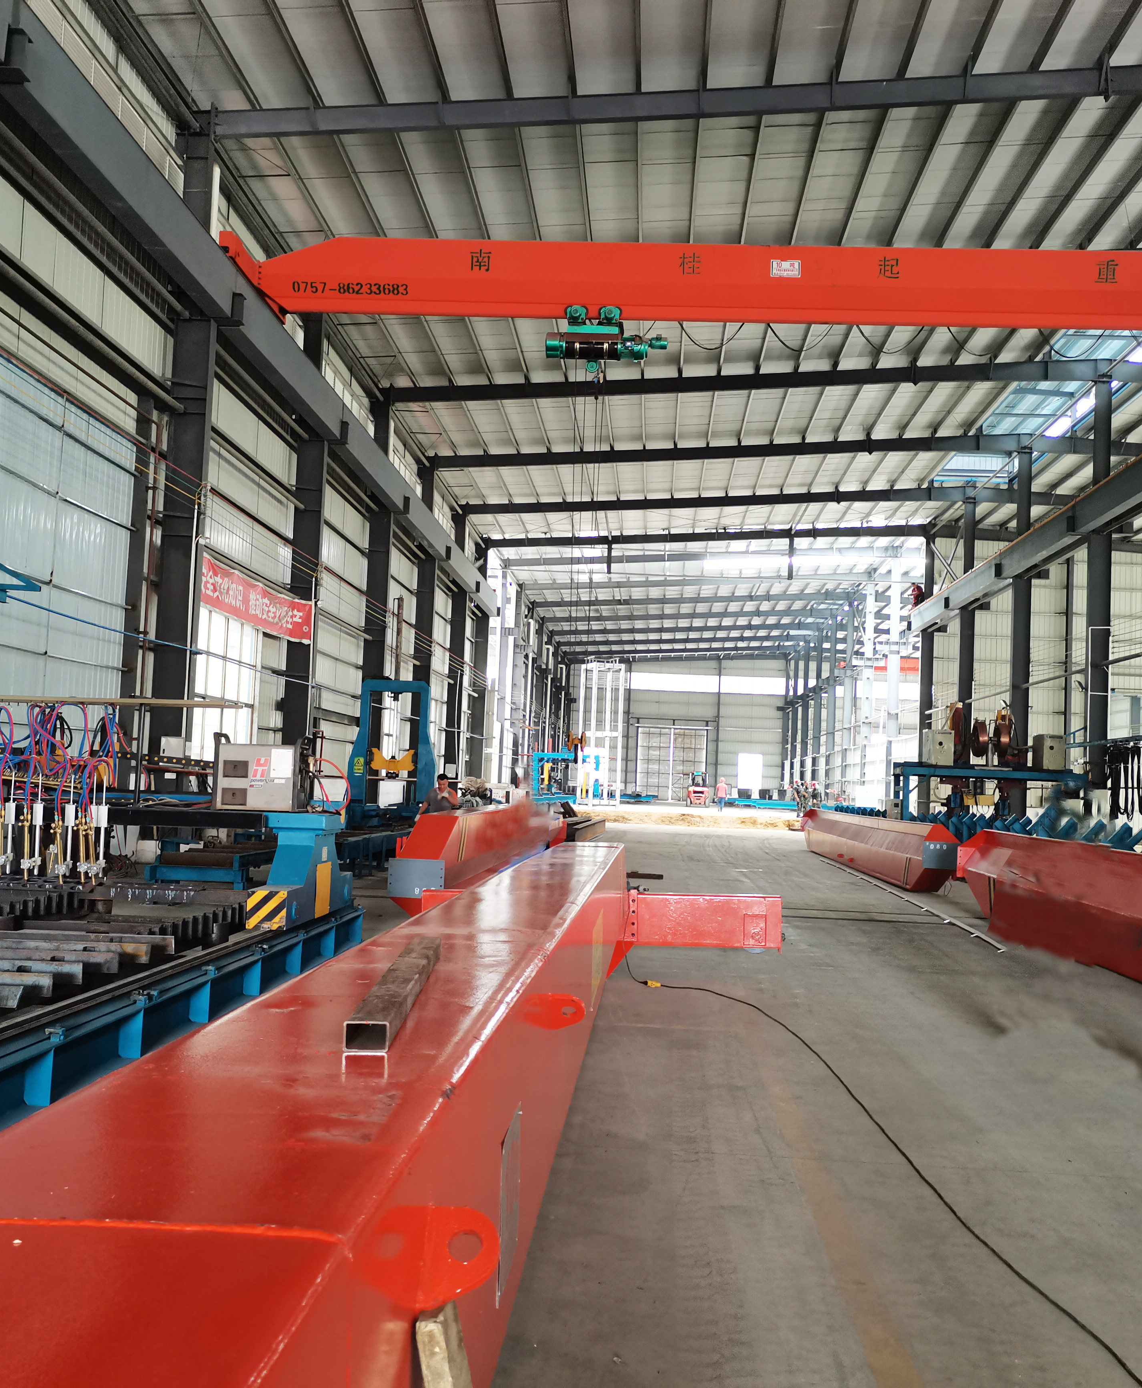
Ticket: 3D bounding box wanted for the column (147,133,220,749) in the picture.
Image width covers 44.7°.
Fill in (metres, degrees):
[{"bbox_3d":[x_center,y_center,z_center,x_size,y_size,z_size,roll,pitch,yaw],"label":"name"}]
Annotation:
[{"bbox_3d":[-5.717,-2.953,20.500,0.480,11.140,0.320,2,-4,3],"label":"column"}]

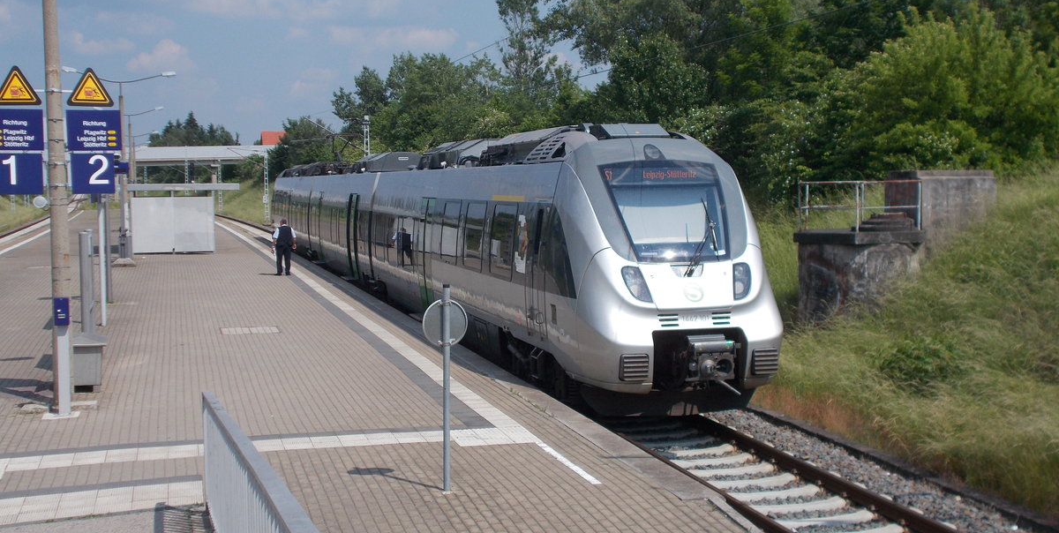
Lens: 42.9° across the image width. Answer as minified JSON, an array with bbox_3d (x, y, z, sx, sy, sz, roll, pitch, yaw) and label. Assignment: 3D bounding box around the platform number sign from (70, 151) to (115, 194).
[{"bbox_3d":[-5.276,-1.121,16.286,0.496,0.478,0.040,-2,4,-16],"label":"platform number sign"}]

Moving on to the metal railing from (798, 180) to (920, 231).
[{"bbox_3d":[6.216,-1.156,25.443,1.347,0.916,1.947,-2,4,-20],"label":"metal railing"}]

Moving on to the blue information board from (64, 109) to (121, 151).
[{"bbox_3d":[-5.252,-1.641,16.260,0.620,0.476,0.040,-2,4,-16],"label":"blue information board"}]

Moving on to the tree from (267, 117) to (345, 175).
[{"bbox_3d":[-23.268,-12.345,140.000,8.077,6.425,7.500,-1,4,0],"label":"tree"}]

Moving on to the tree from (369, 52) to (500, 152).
[{"bbox_3d":[-6.695,-10.993,95.000,9.218,8.346,9.000,-1,4,0],"label":"tree"}]

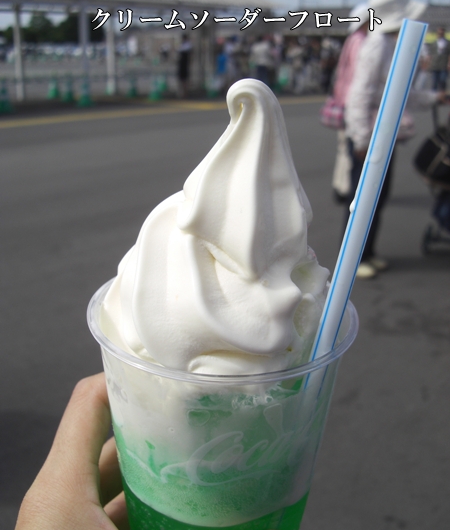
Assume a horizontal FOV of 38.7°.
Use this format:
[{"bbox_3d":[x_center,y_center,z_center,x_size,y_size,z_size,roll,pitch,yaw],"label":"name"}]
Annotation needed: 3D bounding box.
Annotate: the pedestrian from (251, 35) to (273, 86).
[{"bbox_3d":[1.146,-5.855,18.837,0.540,1.670,0.360,6,19,13],"label":"pedestrian"}]

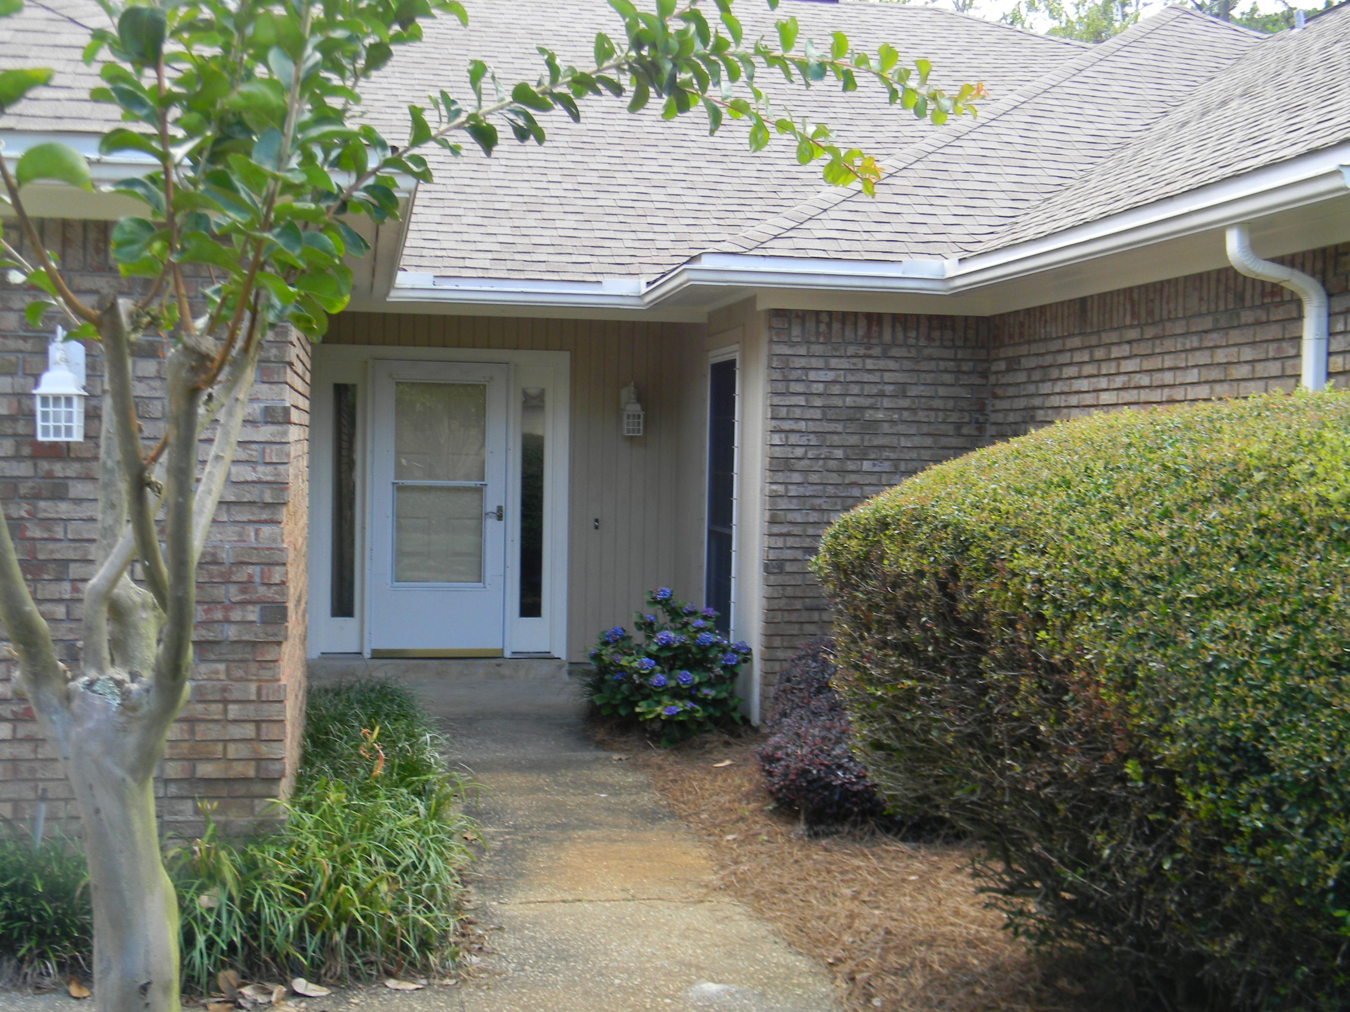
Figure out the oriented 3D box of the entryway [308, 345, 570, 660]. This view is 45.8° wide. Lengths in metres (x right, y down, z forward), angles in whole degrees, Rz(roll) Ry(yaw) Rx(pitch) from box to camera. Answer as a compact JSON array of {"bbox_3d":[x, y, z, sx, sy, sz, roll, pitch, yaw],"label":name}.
[{"bbox_3d":[-1.611,-0.009,10.970,1.765,2.147,0.200,1,2,-11],"label":"entryway"}]

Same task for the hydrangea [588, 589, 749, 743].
[{"bbox_3d":[-0.025,0.810,8.452,0.830,0.755,0.820,1,2,-11],"label":"hydrangea"}]

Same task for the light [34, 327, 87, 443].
[{"bbox_3d":[-1.998,-0.396,5.212,0.150,0.379,0.210,1,2,-11],"label":"light"}]

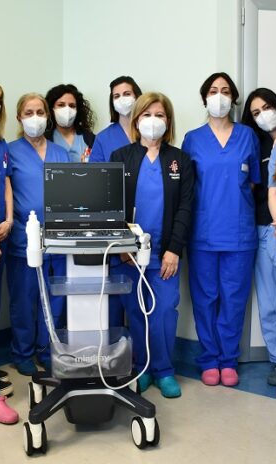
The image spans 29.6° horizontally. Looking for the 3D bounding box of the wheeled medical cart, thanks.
[{"bbox_3d":[-0.222,0.434,2.407,0.540,0.930,0.560,-1,5,-8],"label":"wheeled medical cart"}]

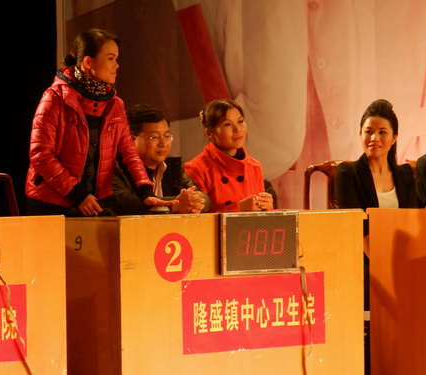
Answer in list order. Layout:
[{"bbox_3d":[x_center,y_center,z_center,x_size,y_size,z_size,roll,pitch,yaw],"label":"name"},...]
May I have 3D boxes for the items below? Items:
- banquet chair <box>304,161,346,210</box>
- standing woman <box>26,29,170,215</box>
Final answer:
[{"bbox_3d":[0.720,0.360,16.150,0.470,0.950,0.520,-2,2,-36],"label":"banquet chair"},{"bbox_3d":[-0.475,0.126,15.150,0.520,1.520,0.480,-2,2,-37],"label":"standing woman"}]

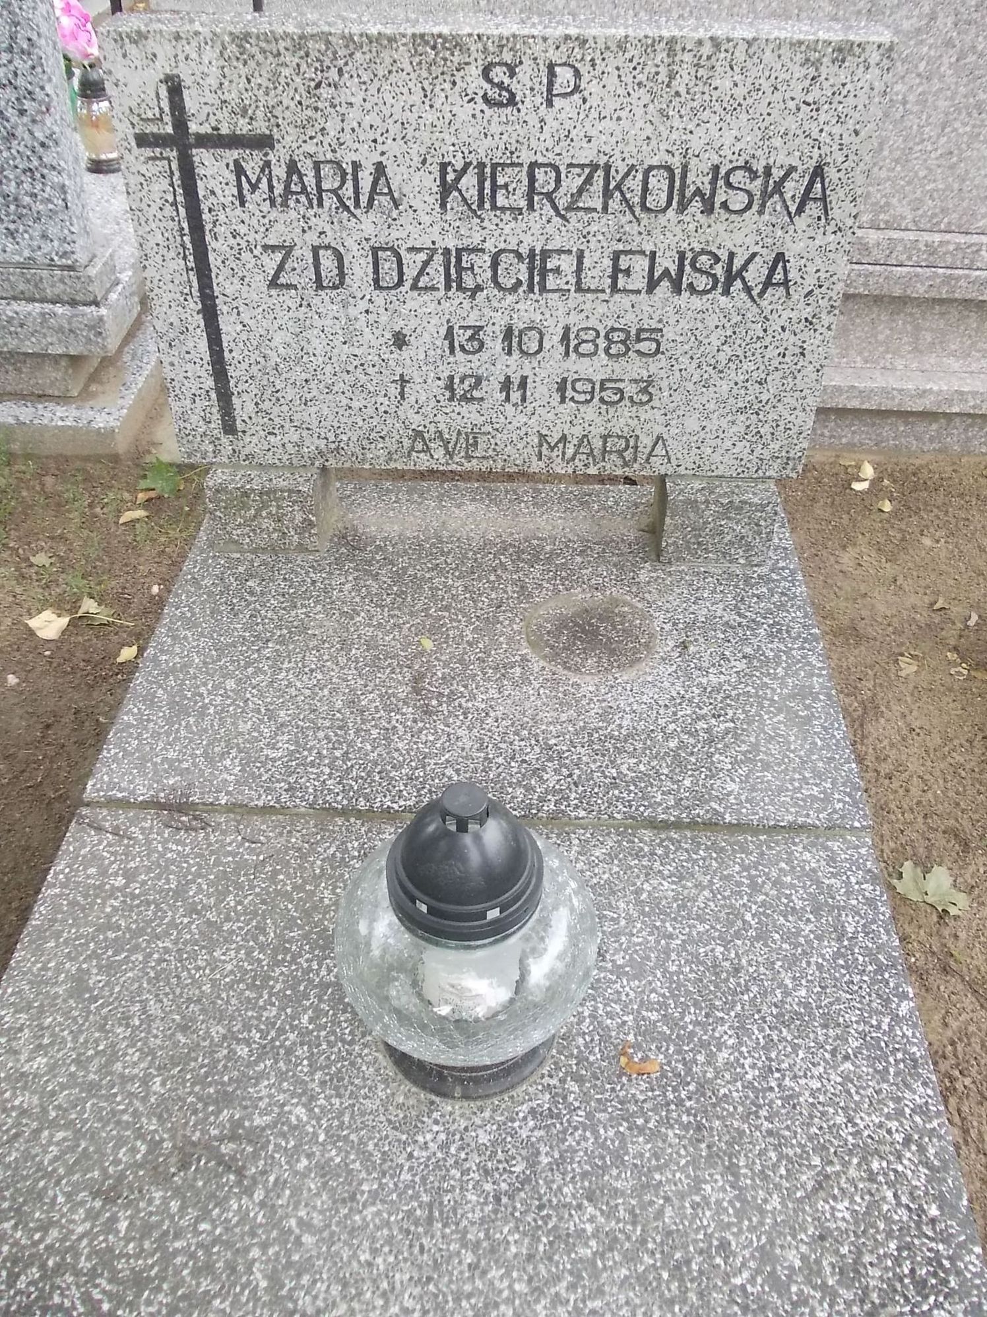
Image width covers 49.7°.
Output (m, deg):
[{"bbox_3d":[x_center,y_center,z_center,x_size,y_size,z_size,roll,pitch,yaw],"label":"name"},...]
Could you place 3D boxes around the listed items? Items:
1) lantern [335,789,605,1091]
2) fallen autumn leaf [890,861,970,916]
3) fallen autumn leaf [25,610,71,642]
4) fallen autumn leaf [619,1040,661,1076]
[{"bbox_3d":[-0.019,0.191,0.783,0.195,0.250,0.195,2,39,2],"label":"lantern"},{"bbox_3d":[0.414,0.217,1.011,0.068,0.012,0.056,8,40,10],"label":"fallen autumn leaf"},{"bbox_3d":[-0.546,-0.042,1.319,0.060,0.015,0.043,31,48,33],"label":"fallen autumn leaf"},{"bbox_3d":[0.112,0.312,0.824,0.032,0.010,0.022,26,45,28],"label":"fallen autumn leaf"}]

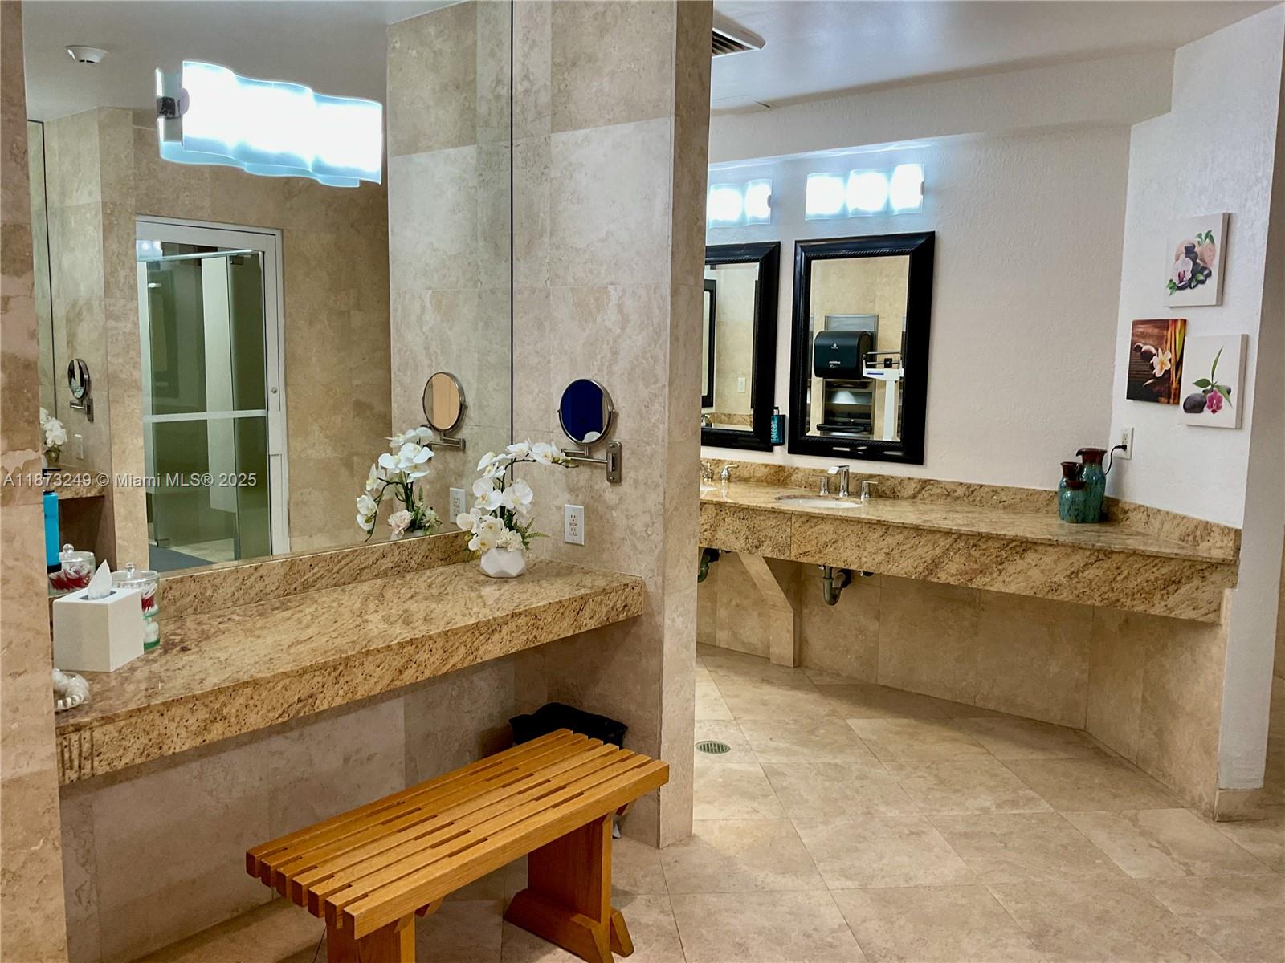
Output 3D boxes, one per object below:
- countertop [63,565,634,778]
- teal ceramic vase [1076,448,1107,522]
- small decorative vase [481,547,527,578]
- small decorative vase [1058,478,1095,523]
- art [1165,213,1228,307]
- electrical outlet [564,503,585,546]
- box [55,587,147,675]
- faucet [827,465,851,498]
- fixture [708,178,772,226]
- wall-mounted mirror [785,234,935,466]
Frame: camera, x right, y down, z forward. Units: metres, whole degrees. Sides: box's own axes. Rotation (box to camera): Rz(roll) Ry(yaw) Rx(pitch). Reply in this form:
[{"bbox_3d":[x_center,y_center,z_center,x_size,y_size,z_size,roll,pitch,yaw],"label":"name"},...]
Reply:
[{"bbox_3d":[-0.747,0.394,2.744,0.577,0.112,1.699,7,9,39],"label":"countertop"},{"bbox_3d":[1.742,0.015,4.178,0.120,0.283,0.100,4,8,23],"label":"teal ceramic vase"},{"bbox_3d":[-0.419,0.234,3.241,0.140,0.092,0.140,0,7,-7],"label":"small decorative vase"},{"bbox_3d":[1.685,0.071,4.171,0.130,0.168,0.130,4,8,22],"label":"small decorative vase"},{"bbox_3d":[1.865,-0.743,3.632,0.022,0.295,0.295,0,7,-6],"label":"art"},{"bbox_3d":[-0.211,0.137,3.373,0.080,0.123,0.008,7,9,39],"label":"electrical outlet"},{"bbox_3d":[-1.155,0.315,2.288,0.120,0.144,0.130,1,7,3],"label":"box"},{"bbox_3d":[0.870,0.003,4.742,0.046,0.137,0.125,7,9,39],"label":"faucet"},{"bbox_3d":[0.405,-1.321,5.164,0.565,0.205,0.110,7,9,39],"label":"fixture"},{"bbox_3d":[0.964,-0.594,4.833,0.693,0.992,0.040,7,9,39],"label":"wall-mounted mirror"}]

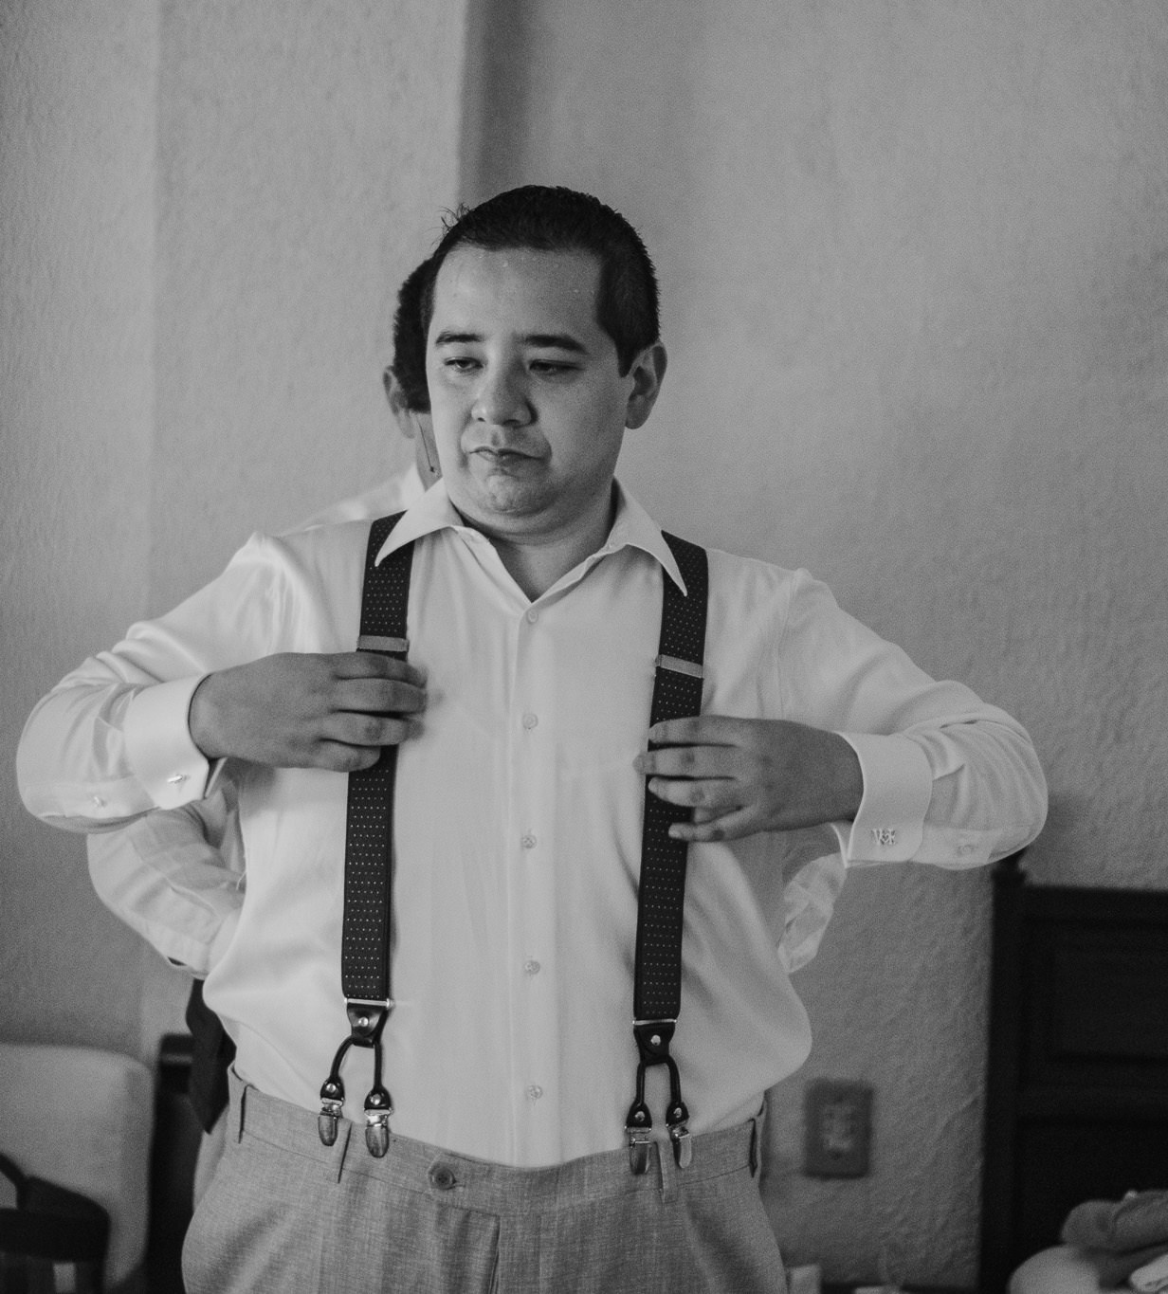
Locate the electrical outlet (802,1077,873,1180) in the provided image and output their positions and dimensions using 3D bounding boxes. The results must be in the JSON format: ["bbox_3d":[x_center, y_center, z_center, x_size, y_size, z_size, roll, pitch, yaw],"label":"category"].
[{"bbox_3d":[0.317,0.600,2.150,0.079,0.118,0.012,2,0,0],"label":"electrical outlet"}]

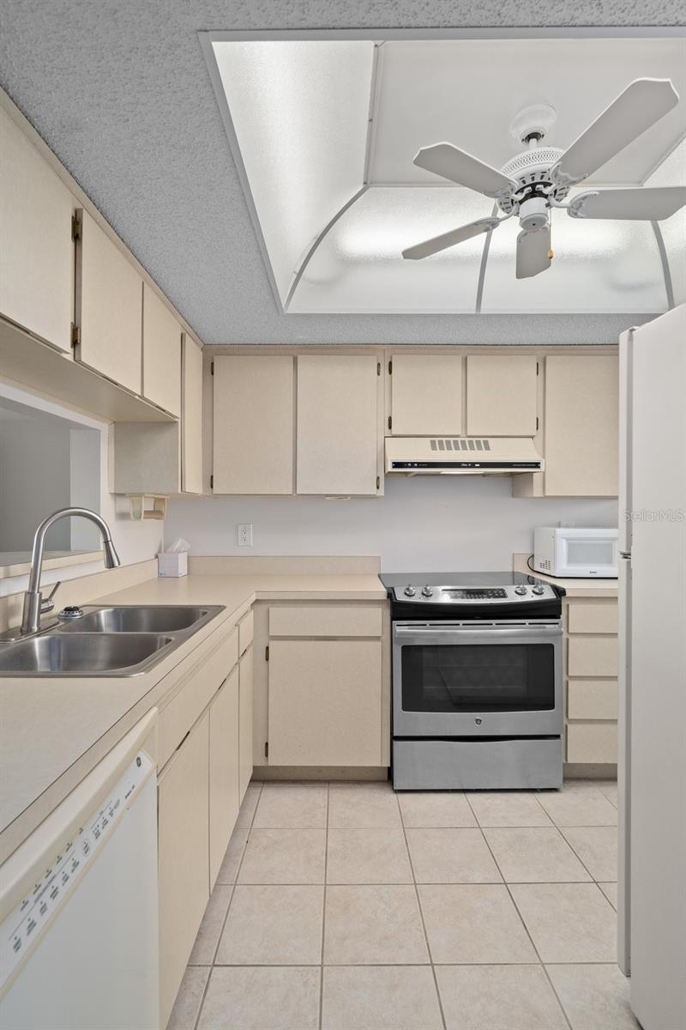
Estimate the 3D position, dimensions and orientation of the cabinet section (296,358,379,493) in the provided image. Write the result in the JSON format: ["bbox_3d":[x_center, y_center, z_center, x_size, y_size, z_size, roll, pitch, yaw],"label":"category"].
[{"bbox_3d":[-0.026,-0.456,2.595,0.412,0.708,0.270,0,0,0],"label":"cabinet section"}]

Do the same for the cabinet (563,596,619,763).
[{"bbox_3d":[1.215,0.762,2.530,0.420,0.775,0.600,0,0,0],"label":"cabinet"}]

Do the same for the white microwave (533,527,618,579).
[{"bbox_3d":[1.315,0.202,2.650,0.450,0.260,0.320,0,0,0],"label":"white microwave"}]

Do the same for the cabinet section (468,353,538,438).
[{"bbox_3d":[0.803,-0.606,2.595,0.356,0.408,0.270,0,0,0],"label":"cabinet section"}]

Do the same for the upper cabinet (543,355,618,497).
[{"bbox_3d":[1.220,-0.460,2.640,0.450,0.740,0.320,0,0,0],"label":"upper cabinet"}]

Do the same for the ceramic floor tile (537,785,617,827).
[{"bbox_3d":[1.007,1.252,2.091,0.302,0.010,0.294,0,0,0],"label":"ceramic floor tile"}]

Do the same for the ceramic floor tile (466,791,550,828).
[{"bbox_3d":[0.702,1.252,2.088,0.302,0.010,0.294,0,0,0],"label":"ceramic floor tile"}]

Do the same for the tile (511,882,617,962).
[{"bbox_3d":[0.706,1.254,1.501,0.302,0.010,0.294,0,0,0],"label":"tile"}]

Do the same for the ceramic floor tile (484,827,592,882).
[{"bbox_3d":[0.704,1.253,1.795,0.302,0.010,0.294,0,0,0],"label":"ceramic floor tile"}]

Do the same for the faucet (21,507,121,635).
[{"bbox_3d":[-0.805,0.160,1.455,0.255,0.362,0.085,0,0,-14],"label":"faucet"}]

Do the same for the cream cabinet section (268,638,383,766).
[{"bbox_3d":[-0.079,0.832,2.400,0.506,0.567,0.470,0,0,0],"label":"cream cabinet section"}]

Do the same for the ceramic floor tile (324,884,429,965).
[{"bbox_3d":[0.097,1.263,1.507,0.303,0.010,0.295,0,0,0],"label":"ceramic floor tile"}]

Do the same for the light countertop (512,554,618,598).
[{"bbox_3d":[1.260,0.295,2.490,0.560,0.147,0.620,0,0,0],"label":"light countertop"}]

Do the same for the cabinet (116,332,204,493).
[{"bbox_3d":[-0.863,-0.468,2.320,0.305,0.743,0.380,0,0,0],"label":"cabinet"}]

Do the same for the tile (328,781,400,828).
[{"bbox_3d":[0.092,1.263,2.101,0.303,0.010,0.295,0,0,0],"label":"tile"}]

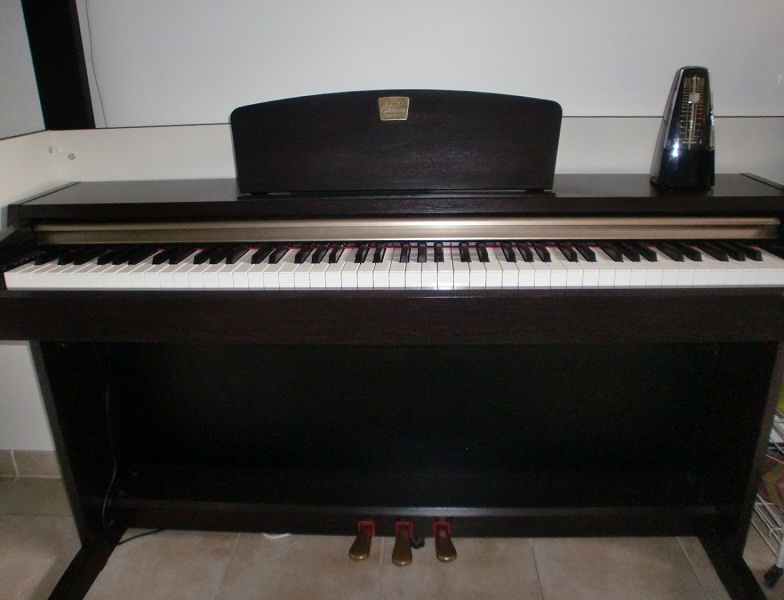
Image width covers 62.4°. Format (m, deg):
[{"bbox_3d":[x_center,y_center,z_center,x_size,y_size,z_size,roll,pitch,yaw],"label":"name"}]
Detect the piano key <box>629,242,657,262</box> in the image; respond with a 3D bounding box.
[{"bbox_3d":[0.394,-0.077,1.010,0.012,0.013,0.098,0,17,4],"label":"piano key"}]

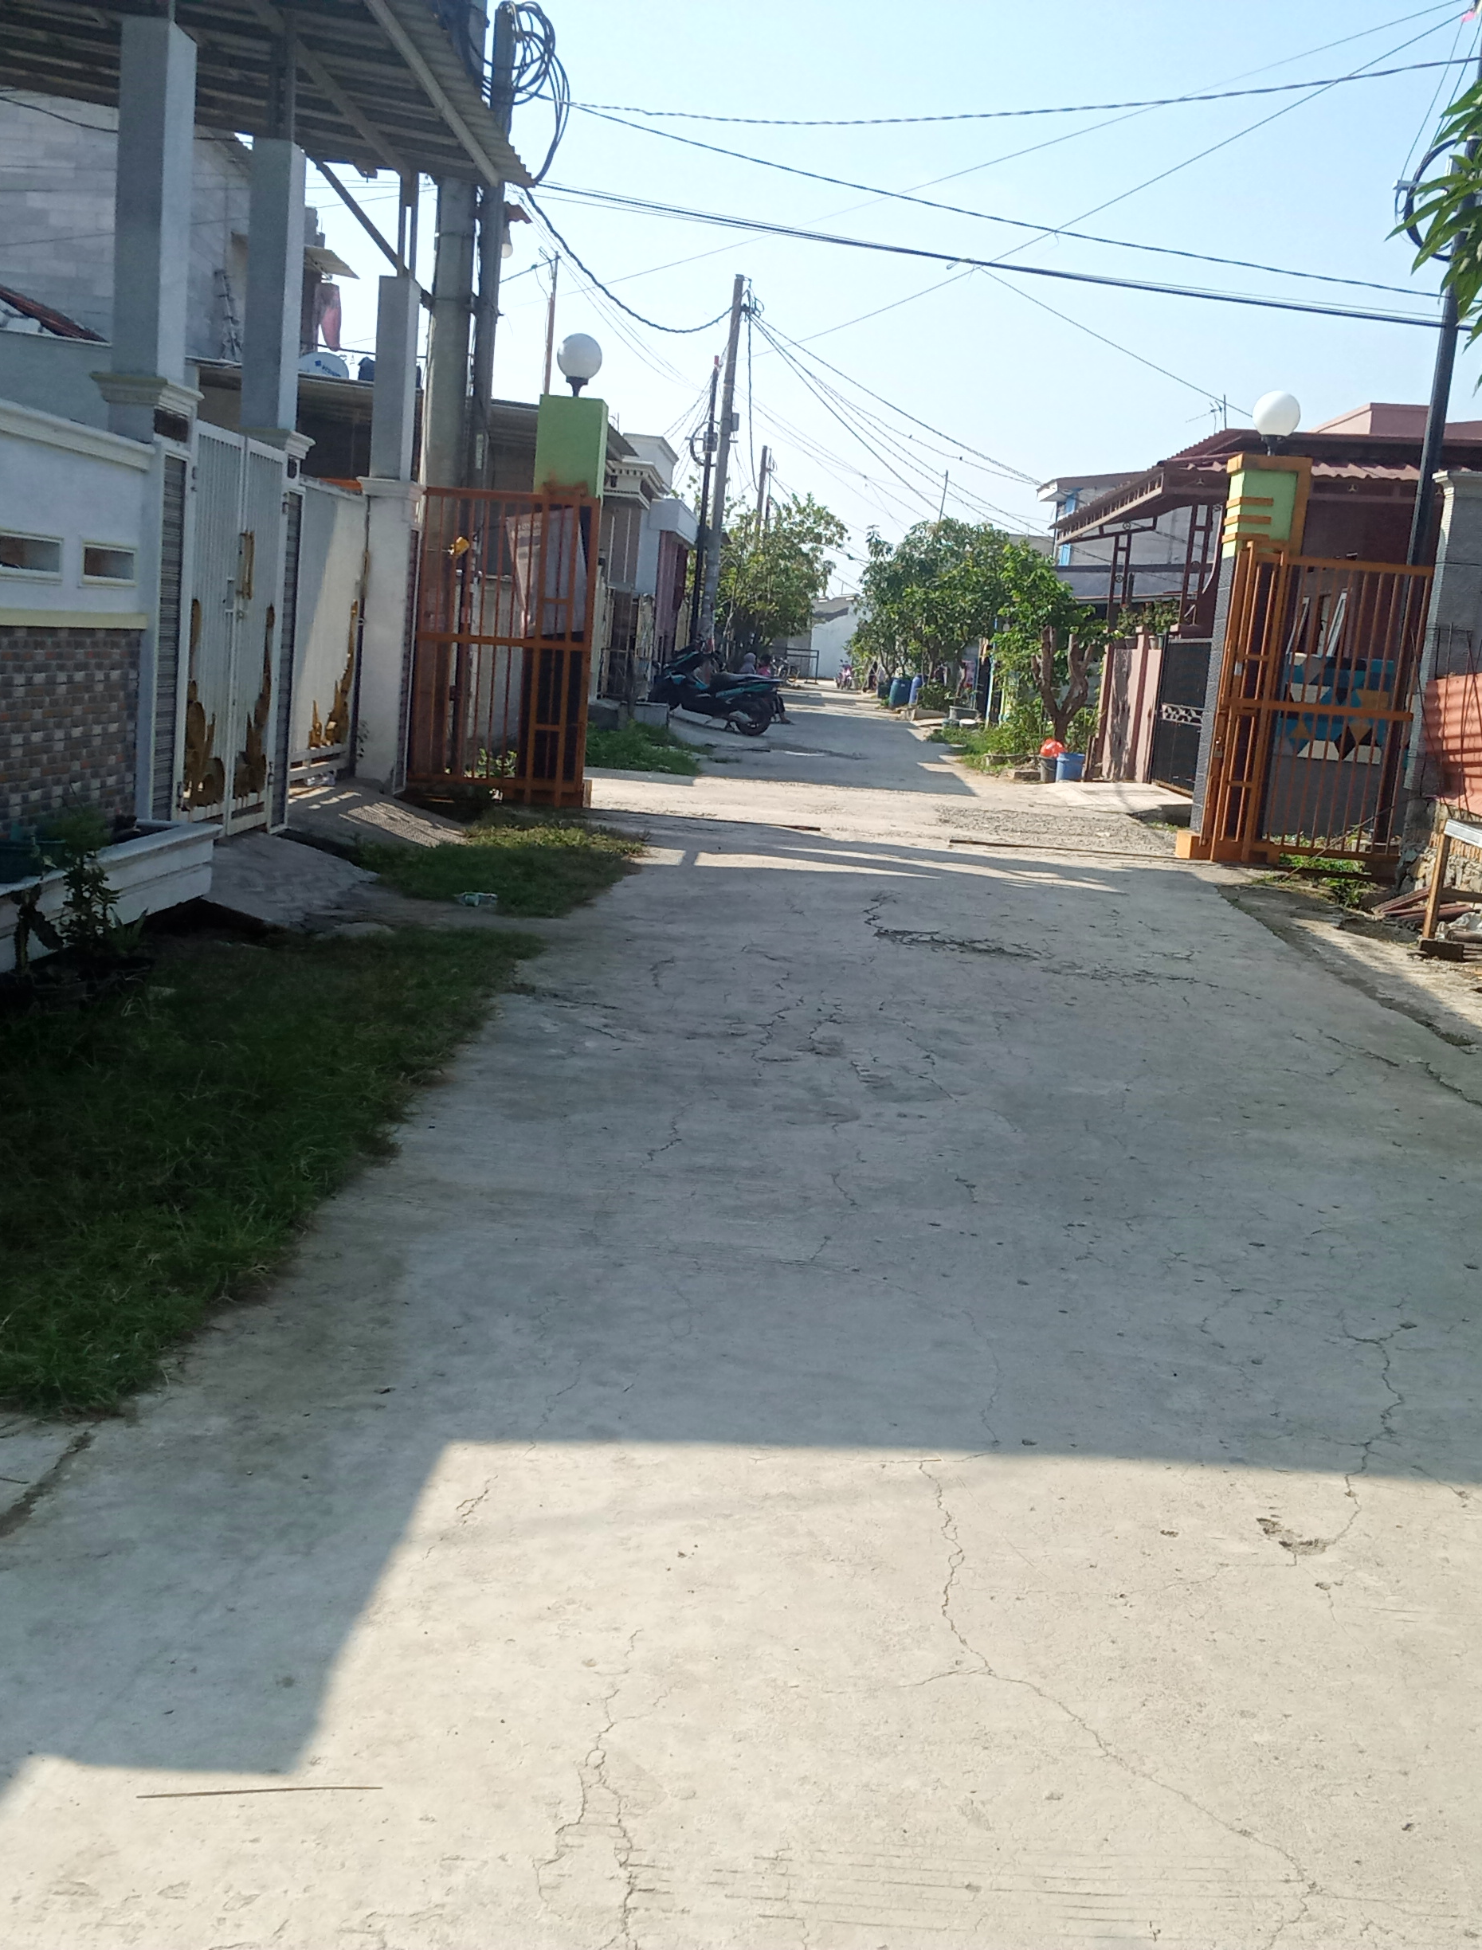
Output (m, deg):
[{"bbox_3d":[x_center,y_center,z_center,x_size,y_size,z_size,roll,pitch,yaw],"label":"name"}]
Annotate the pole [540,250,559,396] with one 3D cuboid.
[{"bbox_3d":[-2.467,-5.781,25.442,0.090,5.690,0.090,5,9,1],"label":"pole"}]

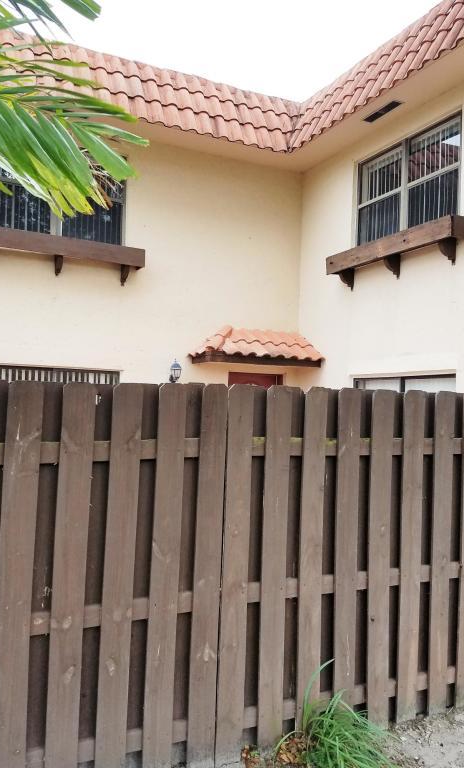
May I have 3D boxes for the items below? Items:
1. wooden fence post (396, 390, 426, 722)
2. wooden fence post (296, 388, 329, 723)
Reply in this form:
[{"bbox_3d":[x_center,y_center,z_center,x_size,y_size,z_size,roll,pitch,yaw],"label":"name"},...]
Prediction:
[{"bbox_3d":[0.959,0.917,3.109,0.137,1.762,0.020,2,-1,-23],"label":"wooden fence post"},{"bbox_3d":[0.390,0.877,2.866,0.132,1.711,0.020,2,-1,-23],"label":"wooden fence post"}]

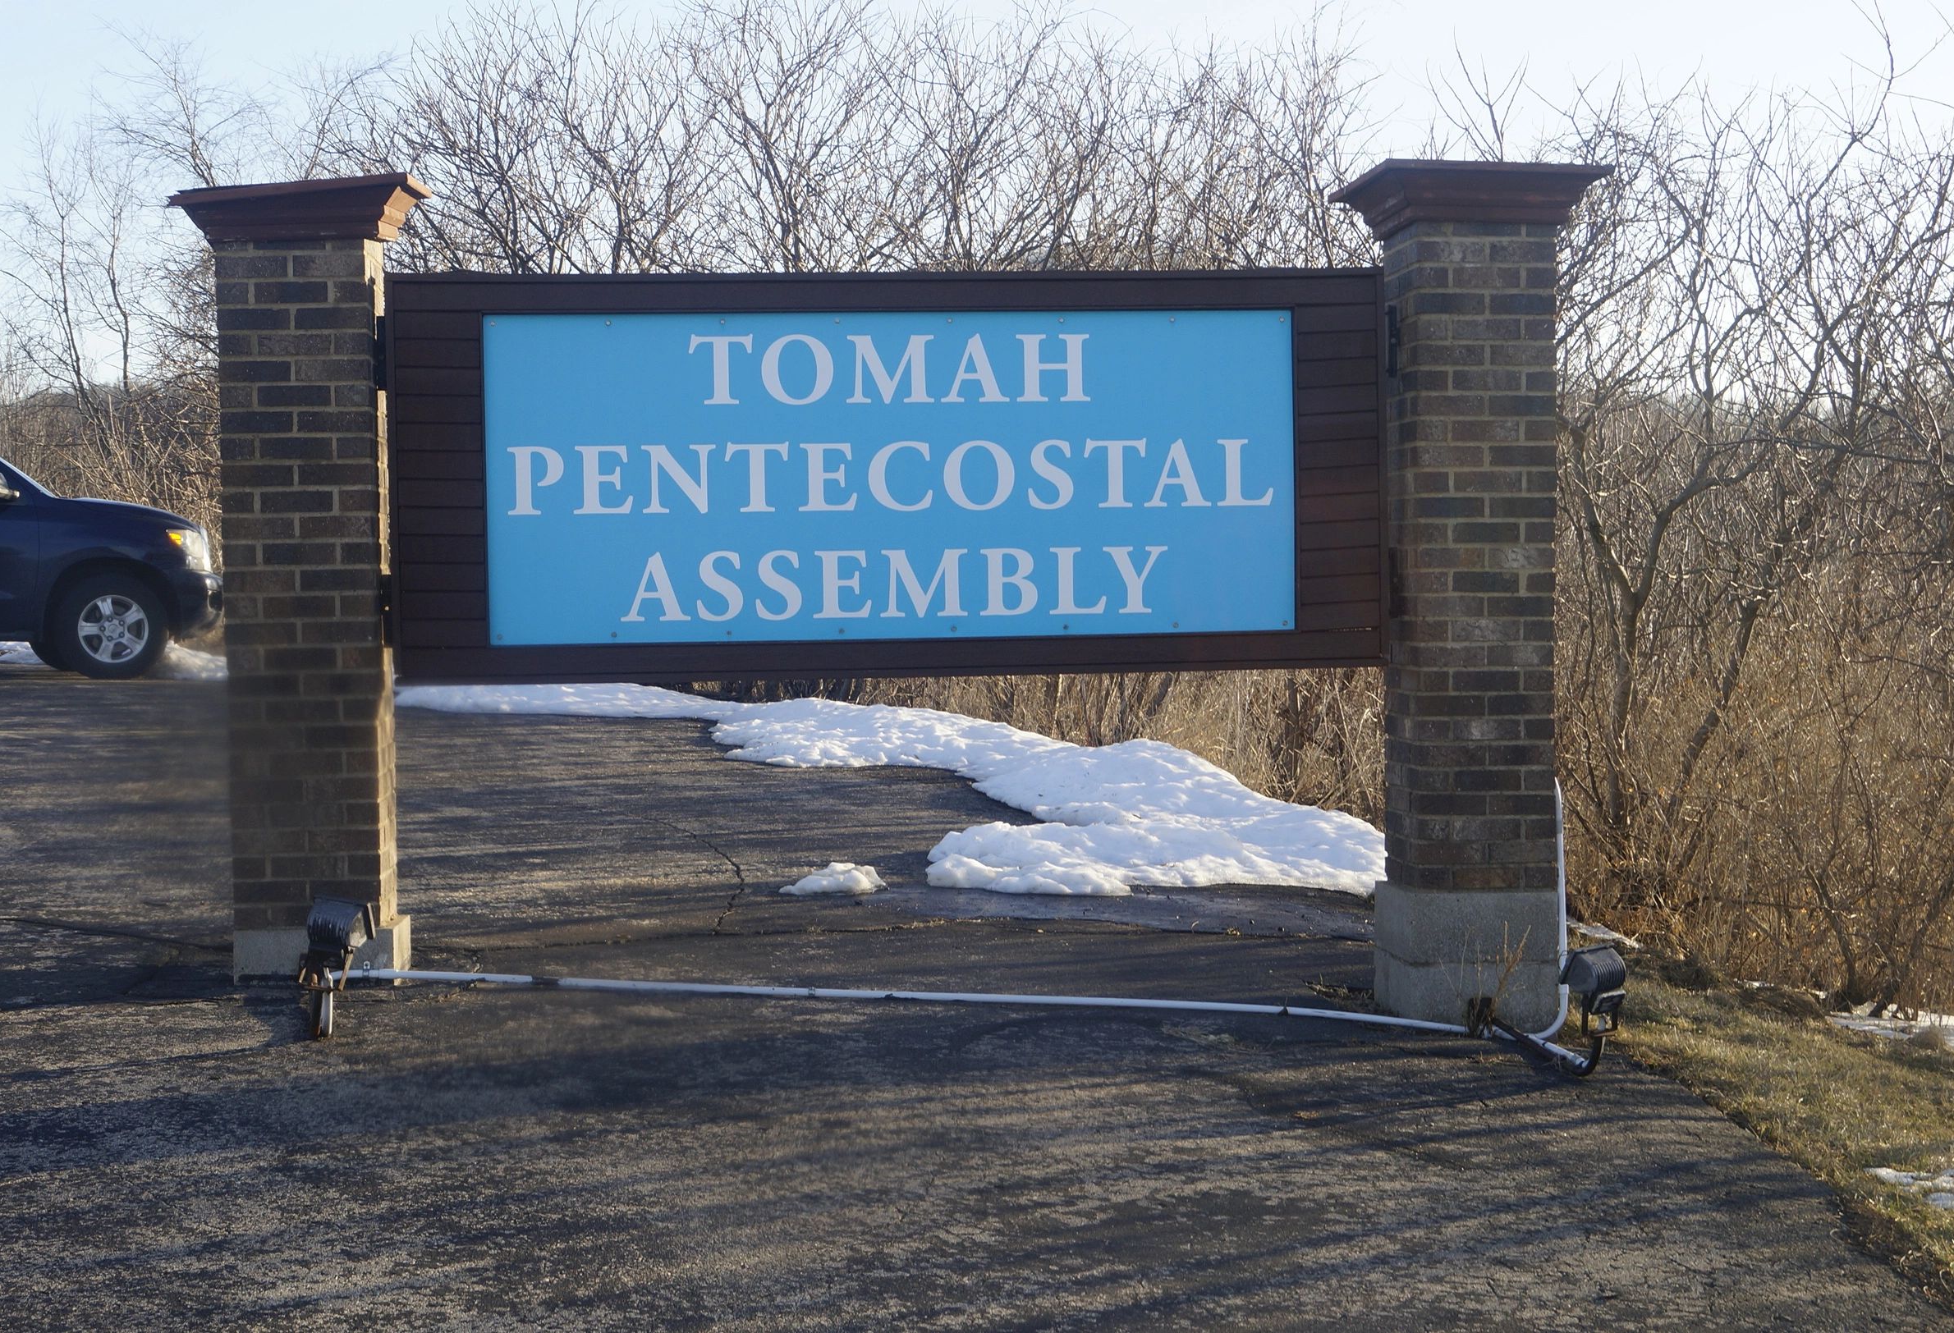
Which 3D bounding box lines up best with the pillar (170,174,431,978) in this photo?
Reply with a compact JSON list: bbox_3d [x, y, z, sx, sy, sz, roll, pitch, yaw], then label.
[{"bbox_3d":[-1.861,-0.230,7.013,0.630,2.186,0.630,-1,1,-6],"label":"pillar"}]

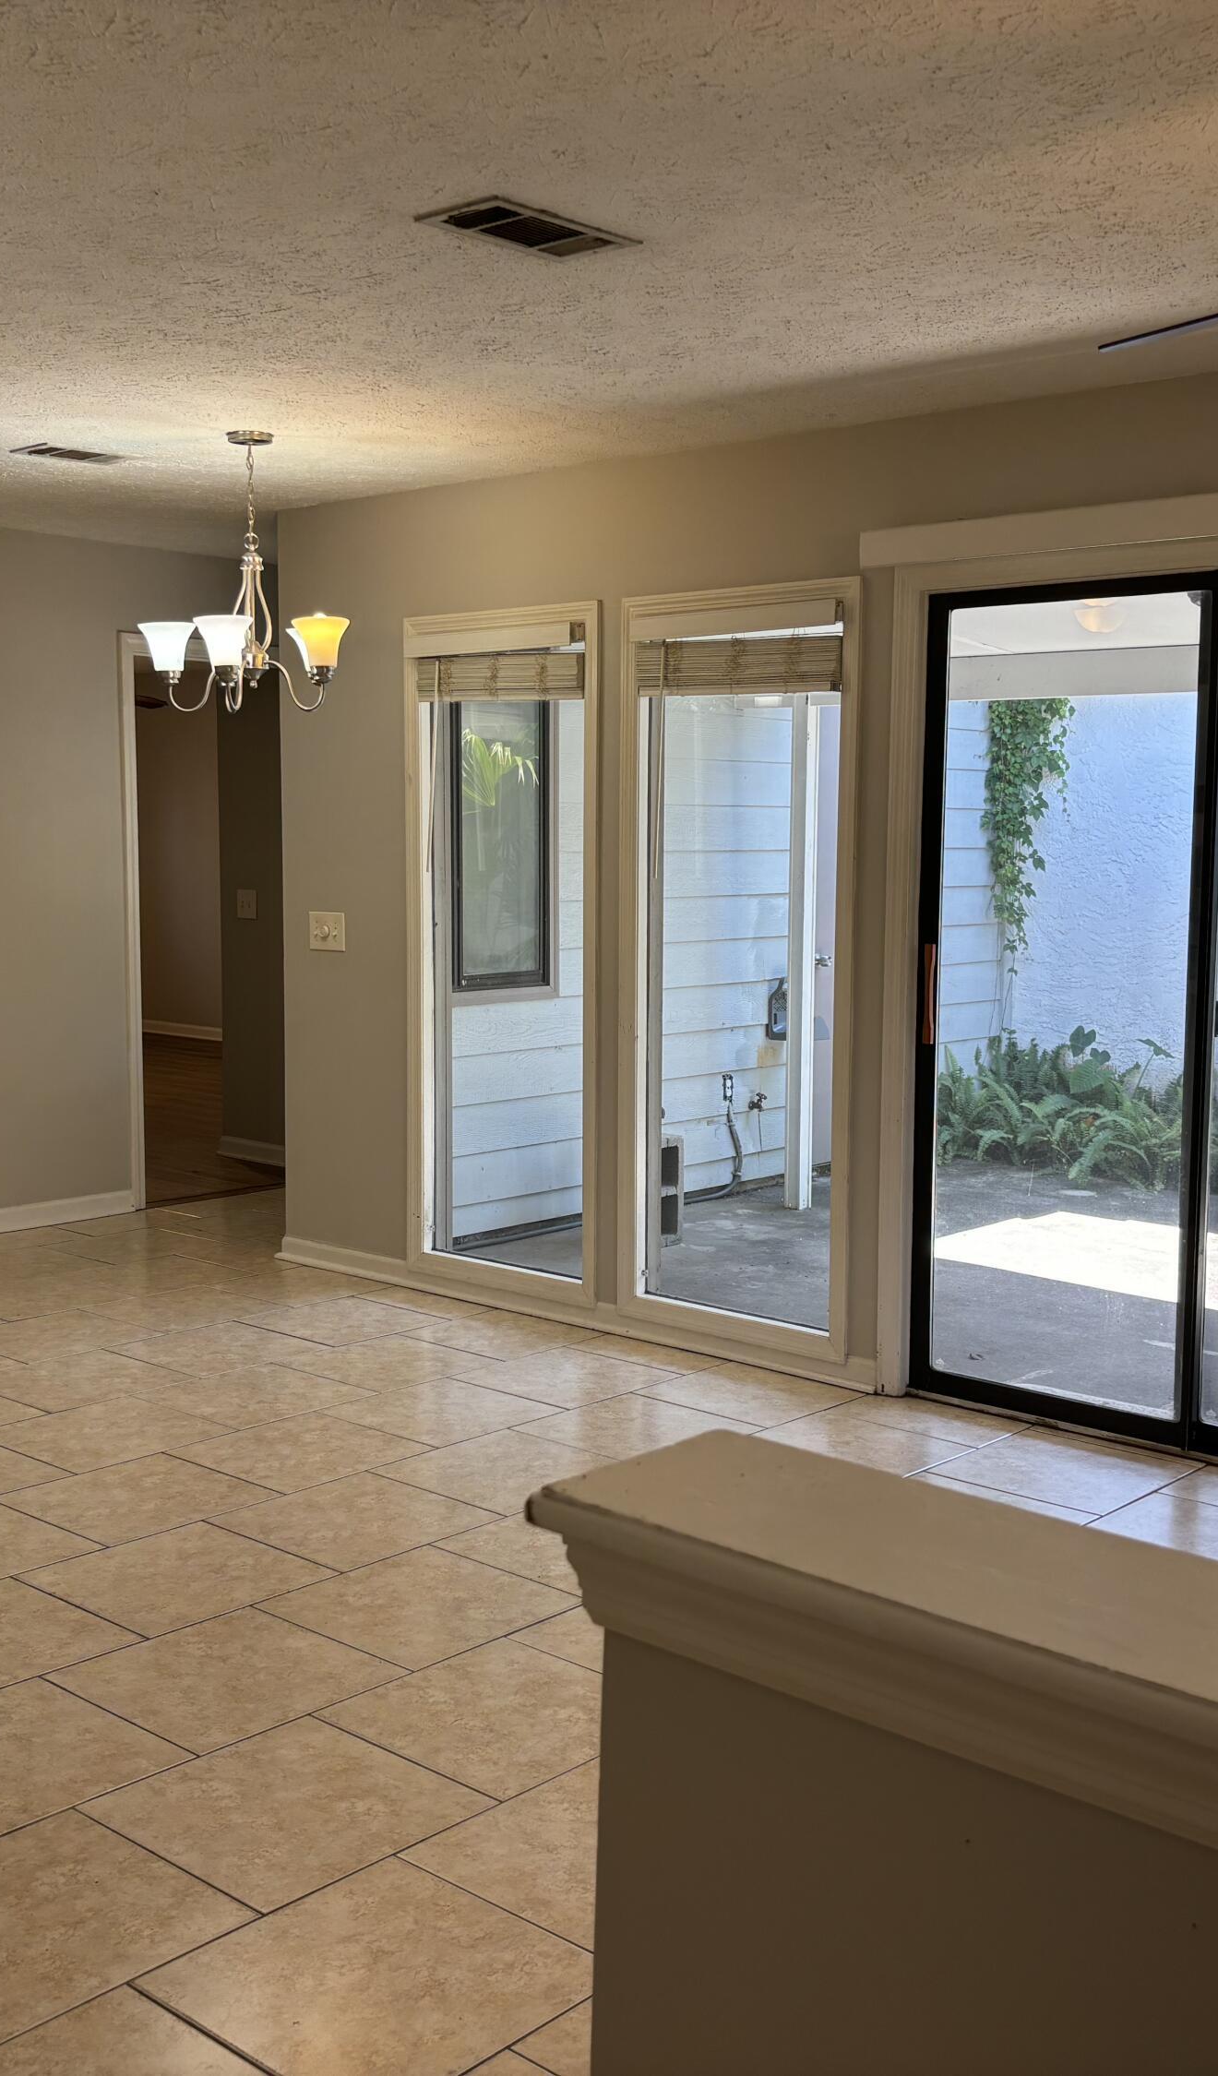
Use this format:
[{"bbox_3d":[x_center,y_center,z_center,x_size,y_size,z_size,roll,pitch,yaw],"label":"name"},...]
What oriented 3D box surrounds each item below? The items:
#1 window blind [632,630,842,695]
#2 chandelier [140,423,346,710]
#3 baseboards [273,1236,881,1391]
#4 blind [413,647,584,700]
[{"bbox_3d":[0.340,-0.992,5.551,0.701,0.152,0.063,6,8,42],"label":"window blind"},{"bbox_3d":[-0.935,-1.217,5.460,0.590,0.712,0.590,0,6,0],"label":"chandelier"},{"bbox_3d":[-0.204,0.787,6.184,2.425,0.086,0.030,6,8,42],"label":"baseboards"},{"bbox_3d":[-0.326,-1.062,6.153,0.701,0.149,0.063,6,8,42],"label":"blind"}]

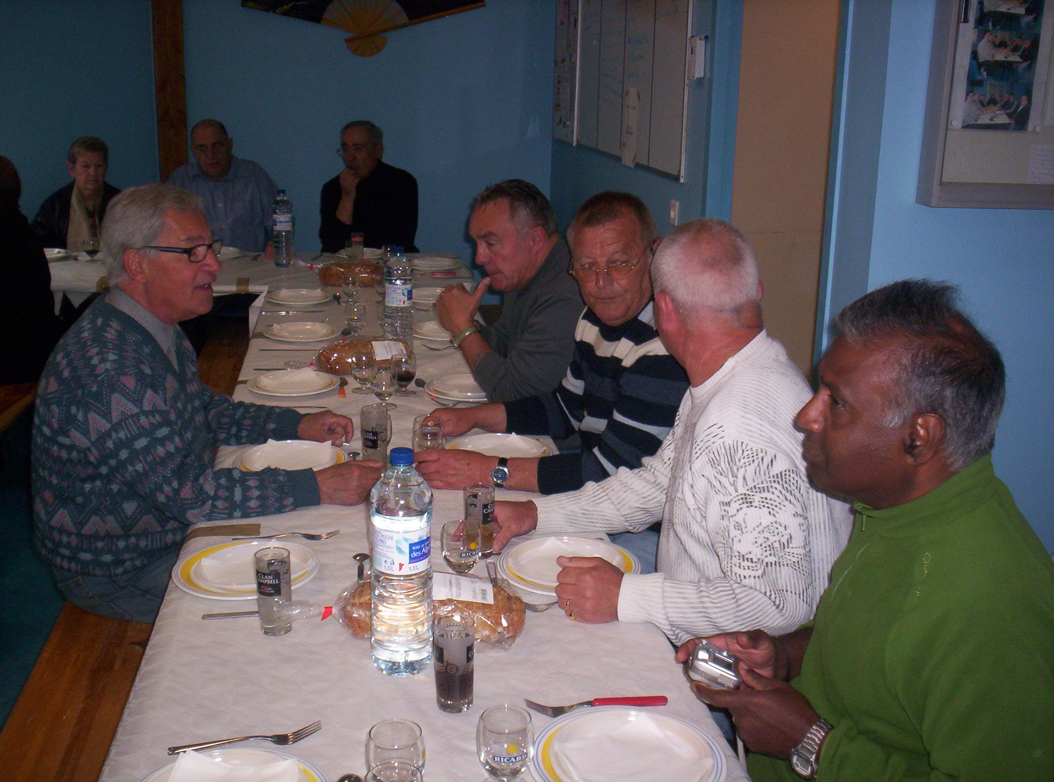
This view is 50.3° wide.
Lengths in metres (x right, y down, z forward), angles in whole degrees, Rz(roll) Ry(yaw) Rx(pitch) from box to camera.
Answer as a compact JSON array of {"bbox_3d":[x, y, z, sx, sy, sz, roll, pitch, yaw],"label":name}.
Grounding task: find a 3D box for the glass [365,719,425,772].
[{"bbox_3d":[-0.149,0.438,1.288,0.068,0.103,0.068,-2,16,-9],"label":"glass"}]

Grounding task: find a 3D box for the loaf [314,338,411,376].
[{"bbox_3d":[-0.465,-0.097,3.203,0.273,0.093,0.122,-3,16,-13],"label":"loaf"}]

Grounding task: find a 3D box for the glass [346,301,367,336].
[{"bbox_3d":[-0.542,-0.227,3.558,0.066,0.099,0.066,-2,16,-9],"label":"glass"}]

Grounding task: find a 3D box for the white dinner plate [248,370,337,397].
[{"bbox_3d":[-0.610,-0.015,2.948,0.240,0.030,0.240,-2,16,-9],"label":"white dinner plate"}]

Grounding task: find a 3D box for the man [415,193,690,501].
[{"bbox_3d":[0.114,0.246,2.408,0.720,1.340,0.580,-8,18,-28],"label":"man"}]

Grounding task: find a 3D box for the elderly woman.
[{"bbox_3d":[-1.974,-0.518,5.144,0.530,1.251,0.680,-4,17,-16],"label":"elderly woman"}]

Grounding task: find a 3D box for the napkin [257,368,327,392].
[{"bbox_3d":[-0.619,-0.025,2.967,0.185,0.035,0.170,1,16,0],"label":"napkin"}]

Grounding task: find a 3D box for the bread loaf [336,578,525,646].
[{"bbox_3d":[-0.143,0.331,1.705,0.280,0.082,0.120,2,16,4],"label":"bread loaf"}]

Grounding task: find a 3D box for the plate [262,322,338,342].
[{"bbox_3d":[-0.700,-0.179,3.507,0.240,0.030,0.240,-2,16,-9],"label":"plate"}]

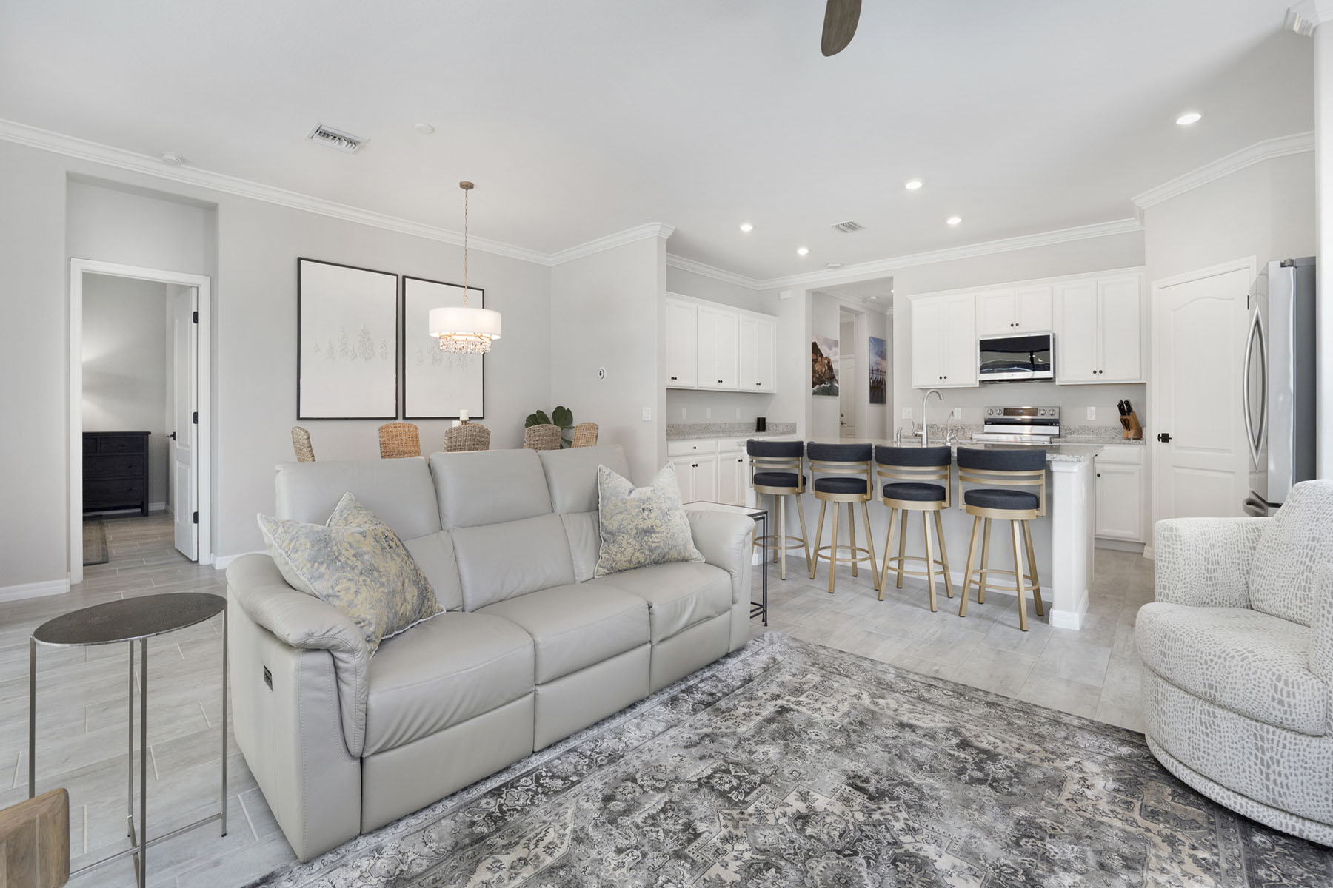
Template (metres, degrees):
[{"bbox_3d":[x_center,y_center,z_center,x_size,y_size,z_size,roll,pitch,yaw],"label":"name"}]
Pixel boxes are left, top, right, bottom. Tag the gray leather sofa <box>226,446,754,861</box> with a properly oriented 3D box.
[{"bbox_3d":[-0.670,0.586,2.642,1.111,1.059,2.150,2,3,39],"label":"gray leather sofa"}]

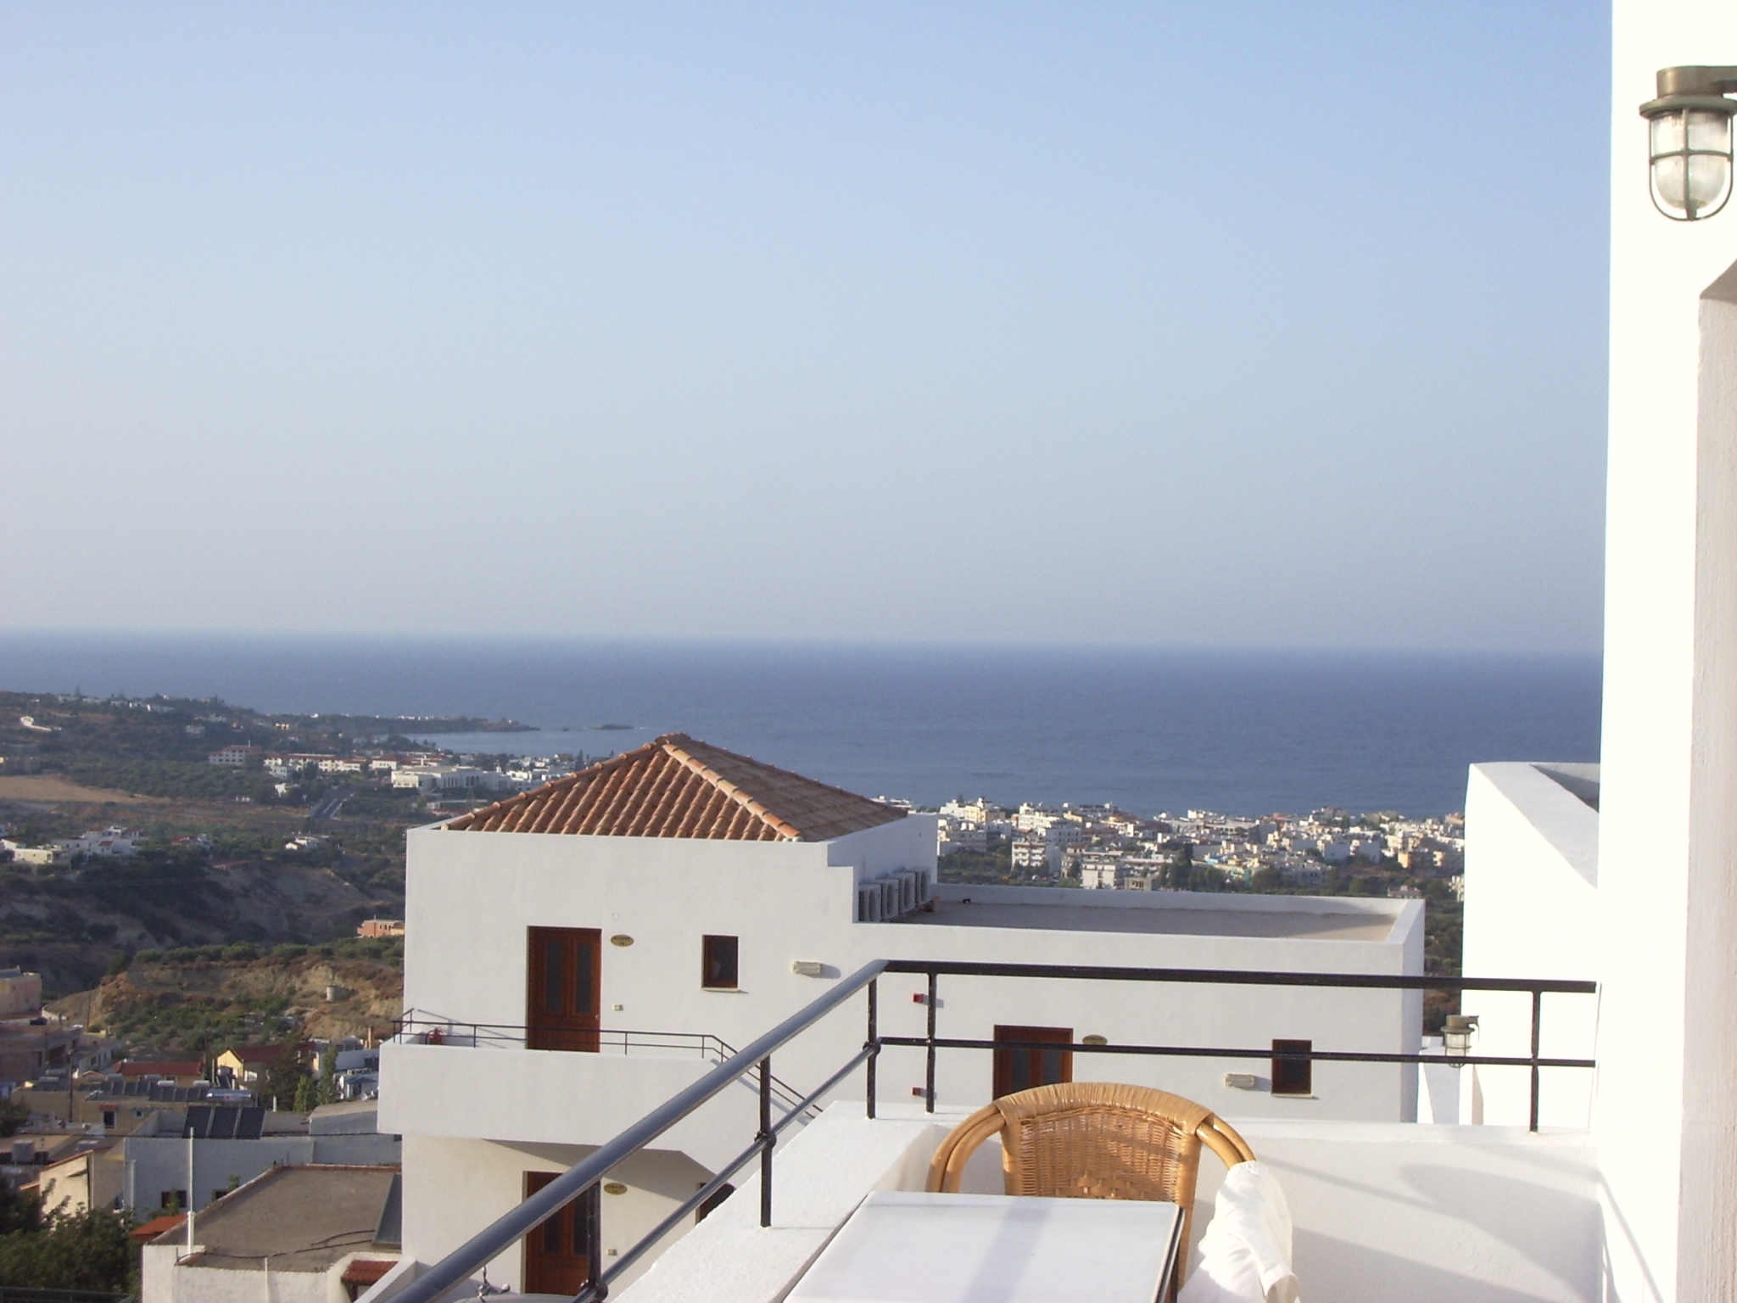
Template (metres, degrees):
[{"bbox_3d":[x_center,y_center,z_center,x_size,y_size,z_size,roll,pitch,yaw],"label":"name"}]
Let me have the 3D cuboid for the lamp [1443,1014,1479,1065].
[{"bbox_3d":[2.453,1.615,12.900,0.155,0.205,0.138,1,0,9],"label":"lamp"}]

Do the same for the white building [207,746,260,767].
[{"bbox_3d":[-405.641,66.755,1985.000,31.000,11.500,15.000,1,0,-13],"label":"white building"}]

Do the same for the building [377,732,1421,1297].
[{"bbox_3d":[0.815,5.048,41.402,12.692,7.717,7.463,1,0,12],"label":"building"}]

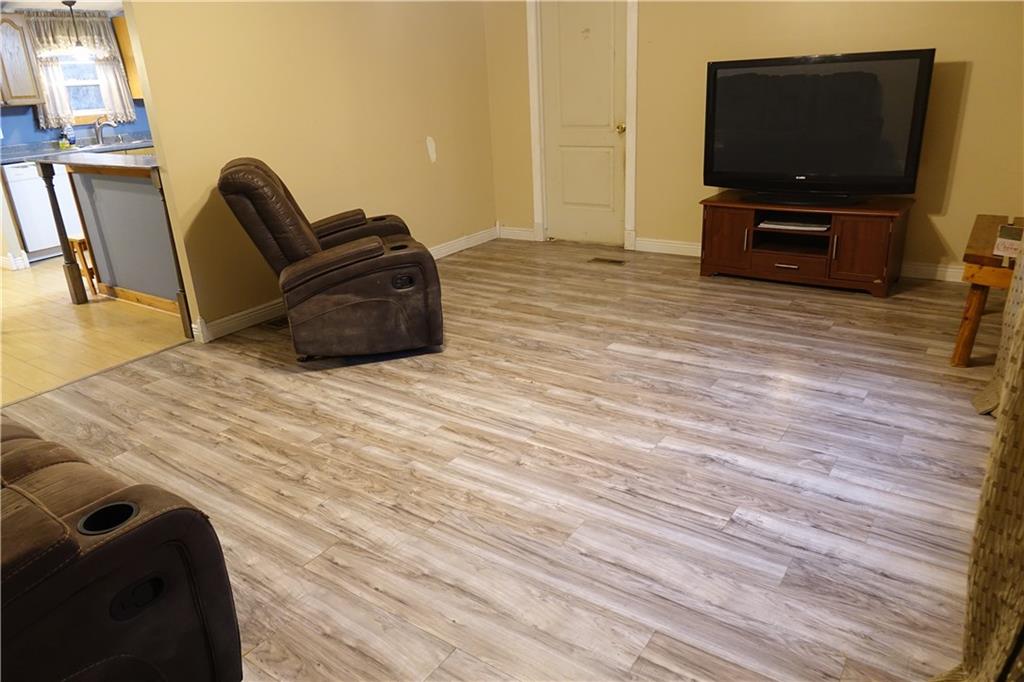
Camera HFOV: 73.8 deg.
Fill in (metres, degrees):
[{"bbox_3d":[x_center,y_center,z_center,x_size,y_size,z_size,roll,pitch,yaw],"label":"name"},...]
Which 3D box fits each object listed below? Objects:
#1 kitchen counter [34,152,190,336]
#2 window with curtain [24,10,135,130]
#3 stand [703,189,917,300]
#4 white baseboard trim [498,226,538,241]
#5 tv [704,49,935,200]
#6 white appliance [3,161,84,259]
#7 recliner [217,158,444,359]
[{"bbox_3d":[-2.405,-0.645,4.291,1.500,0.980,0.380,11,25,33],"label":"kitchen counter"},{"bbox_3d":[-4.193,-2.633,6.619,0.120,1.030,0.900,9,24,29],"label":"window with curtain"},{"bbox_3d":[1.844,-0.653,4.403,1.180,0.490,0.488,11,25,33],"label":"stand"},{"bbox_3d":[0.038,-0.940,5.964,0.430,0.100,0.020,11,25,33],"label":"white baseboard trim"},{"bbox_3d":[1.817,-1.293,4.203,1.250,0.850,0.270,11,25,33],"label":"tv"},{"bbox_3d":[-4.335,-1.234,6.297,0.600,0.850,0.600,8,24,28],"label":"white appliance"},{"bbox_3d":[-0.989,-0.541,3.805,1.030,0.990,1.020,-7,21,-11],"label":"recliner"}]

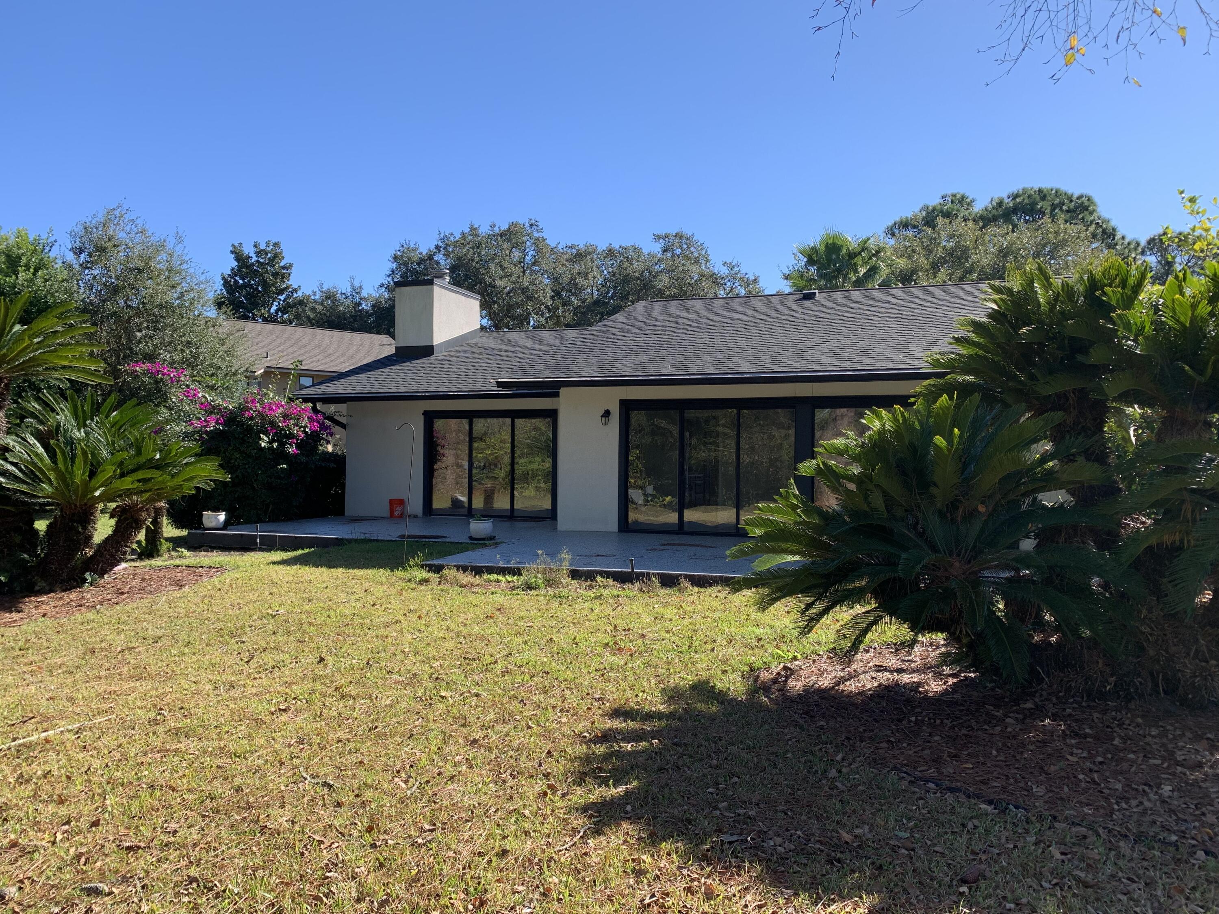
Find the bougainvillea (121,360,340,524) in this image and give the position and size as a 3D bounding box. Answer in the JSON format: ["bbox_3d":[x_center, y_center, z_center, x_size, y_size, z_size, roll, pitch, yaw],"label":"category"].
[{"bbox_3d":[-6.900,-0.180,16.800,4.000,3.100,2.900,1,0,0],"label":"bougainvillea"}]

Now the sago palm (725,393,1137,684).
[{"bbox_3d":[2.200,0.450,6.200,2.650,1.900,2.500,1,0,0],"label":"sago palm"}]

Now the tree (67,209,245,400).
[{"bbox_3d":[-10.300,-2.100,21.000,4.200,7.100,4.200,1,0,0],"label":"tree"}]

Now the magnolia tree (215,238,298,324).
[{"bbox_3d":[-19.200,-5.200,50.000,5.000,13.300,5.000,1,0,0],"label":"magnolia tree"}]

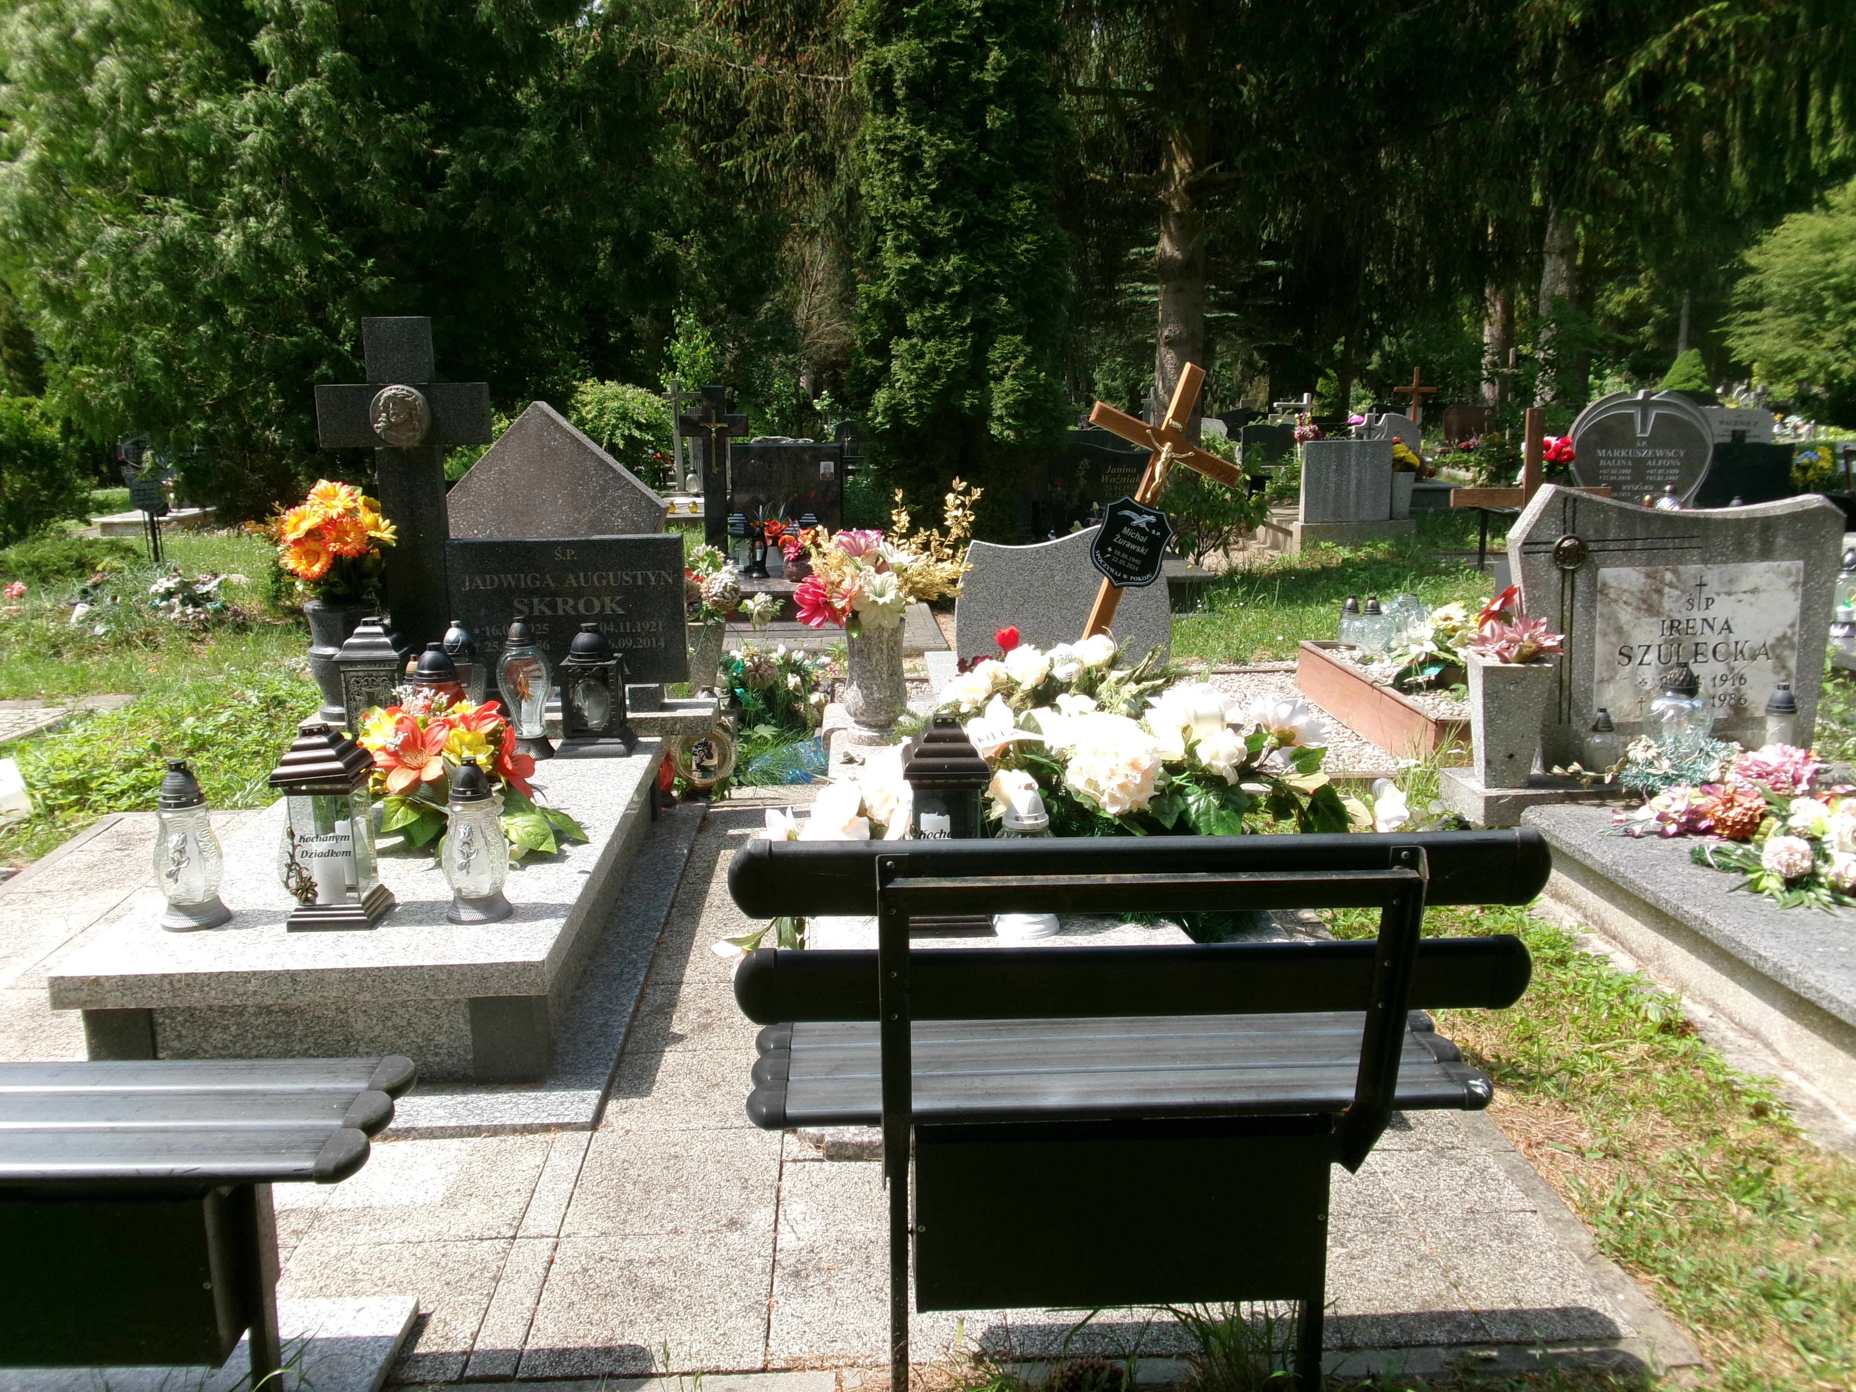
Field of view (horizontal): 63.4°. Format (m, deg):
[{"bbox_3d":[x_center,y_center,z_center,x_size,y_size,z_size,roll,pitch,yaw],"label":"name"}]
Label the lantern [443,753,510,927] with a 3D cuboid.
[{"bbox_3d":[-0.954,0.301,3.155,0.132,0.345,0.128,-1,12,-3],"label":"lantern"}]

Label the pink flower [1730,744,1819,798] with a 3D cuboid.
[{"bbox_3d":[2.330,0.206,4.132,0.216,0.135,0.169,-1,12,-3],"label":"pink flower"}]

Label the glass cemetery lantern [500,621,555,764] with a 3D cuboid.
[{"bbox_3d":[-1.224,-0.028,4.584,0.157,0.400,0.130,-1,12,-3],"label":"glass cemetery lantern"}]

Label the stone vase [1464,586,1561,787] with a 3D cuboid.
[{"bbox_3d":[1.789,-0.027,4.590,0.245,0.590,0.210,-1,11,-3],"label":"stone vase"}]

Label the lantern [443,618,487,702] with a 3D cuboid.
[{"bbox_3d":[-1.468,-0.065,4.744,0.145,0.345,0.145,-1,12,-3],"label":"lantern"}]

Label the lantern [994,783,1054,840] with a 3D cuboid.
[{"bbox_3d":[0.191,0.307,2.858,0.127,0.293,0.127,-1,12,-3],"label":"lantern"}]

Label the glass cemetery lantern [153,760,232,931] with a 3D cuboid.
[{"bbox_3d":[-1.541,0.306,3.120,0.134,0.350,0.130,-1,12,-3],"label":"glass cemetery lantern"}]

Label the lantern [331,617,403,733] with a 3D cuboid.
[{"bbox_3d":[-1.680,-0.040,4.571,0.203,0.409,0.196,-1,12,-3],"label":"lantern"}]

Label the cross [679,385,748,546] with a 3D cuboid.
[{"bbox_3d":[-1.391,-1.453,9.685,0.460,1.065,0.130,-1,12,-3],"label":"cross"}]

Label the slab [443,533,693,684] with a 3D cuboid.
[{"bbox_3d":[-1.179,-0.281,4.966,0.758,0.486,0.065,-1,11,-3],"label":"slab"}]

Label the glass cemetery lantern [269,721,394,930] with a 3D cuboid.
[{"bbox_3d":[-1.218,0.258,3.084,0.173,0.415,0.169,-1,12,-3],"label":"glass cemetery lantern"}]

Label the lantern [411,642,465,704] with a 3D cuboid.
[{"bbox_3d":[-1.424,0.031,4.363,0.180,0.375,0.180,-1,12,-3],"label":"lantern"}]

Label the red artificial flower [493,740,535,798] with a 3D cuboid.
[{"bbox_3d":[-1.057,0.190,3.846,0.080,0.145,0.125,-2,8,39],"label":"red artificial flower"}]

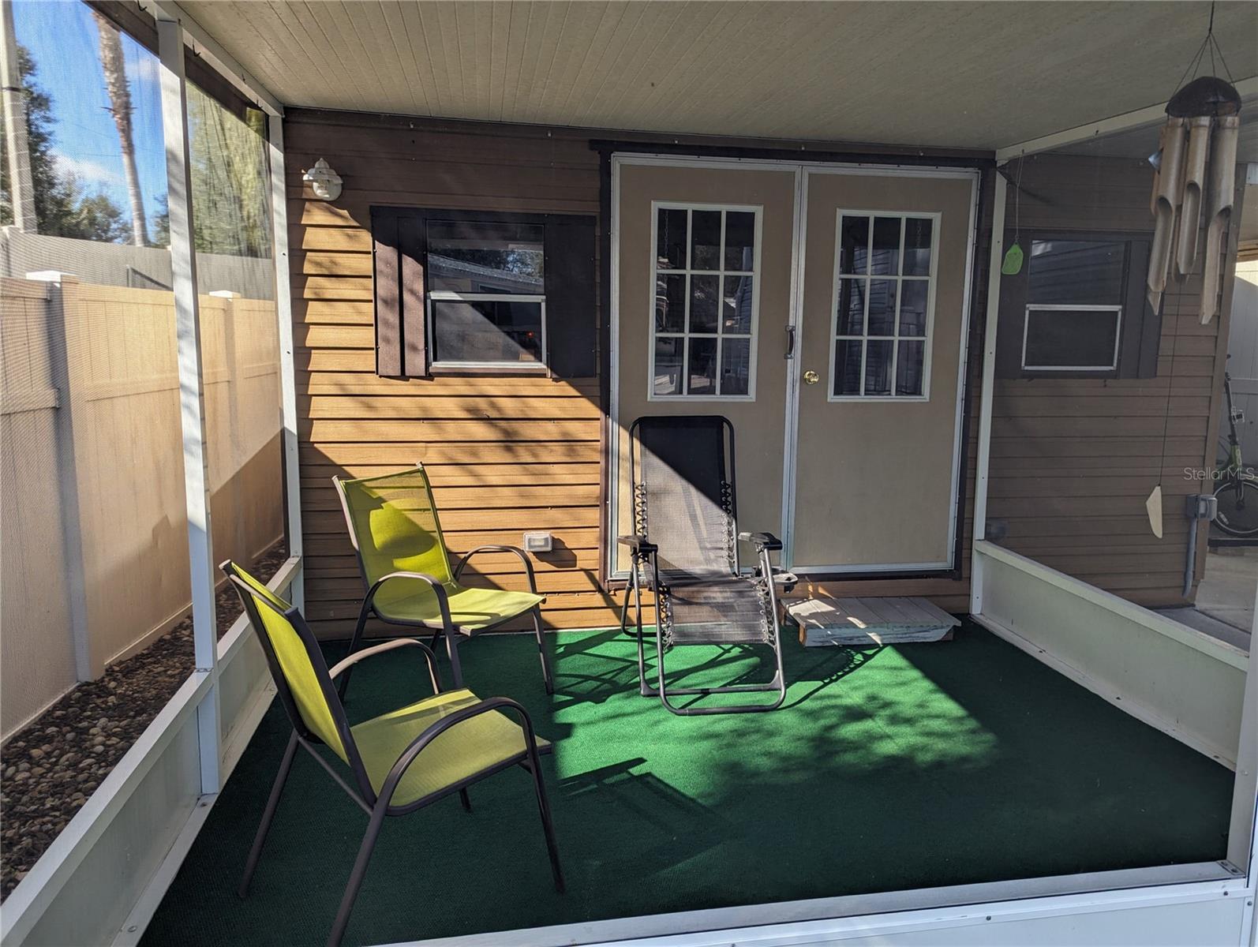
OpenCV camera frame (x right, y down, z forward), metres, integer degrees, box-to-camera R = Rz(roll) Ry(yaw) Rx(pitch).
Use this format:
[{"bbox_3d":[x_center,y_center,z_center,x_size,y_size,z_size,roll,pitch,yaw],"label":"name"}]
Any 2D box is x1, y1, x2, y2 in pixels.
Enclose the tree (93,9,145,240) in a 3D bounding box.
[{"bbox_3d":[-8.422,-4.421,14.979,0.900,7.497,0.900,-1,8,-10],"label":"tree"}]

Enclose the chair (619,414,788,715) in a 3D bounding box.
[{"bbox_3d":[0.311,0.328,3.825,0.670,1.095,1.029,-1,8,-9],"label":"chair"}]

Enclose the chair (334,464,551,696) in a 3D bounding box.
[{"bbox_3d":[-0.734,0.460,3.484,0.702,0.902,0.547,5,9,29],"label":"chair"}]

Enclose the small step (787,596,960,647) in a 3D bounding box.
[{"bbox_3d":[1.211,0.748,4.419,0.794,0.116,0.423,0,8,-7],"label":"small step"}]

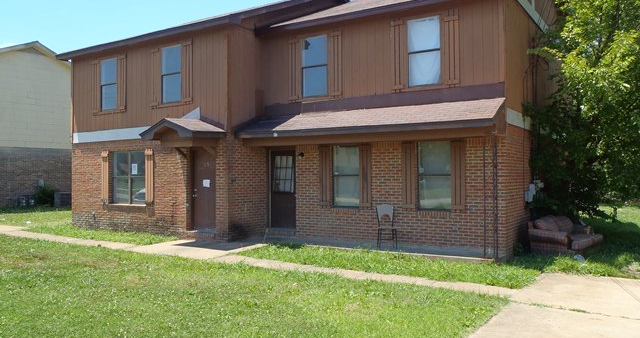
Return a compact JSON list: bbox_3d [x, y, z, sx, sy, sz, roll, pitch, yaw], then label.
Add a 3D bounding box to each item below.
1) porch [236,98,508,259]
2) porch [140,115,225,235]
[{"bbox_3d":[0.881,0.188,11.482,6.150,3.150,1.100,-1,0,34],"label":"porch"},{"bbox_3d":[-3.240,0.208,12.463,1.800,2.910,1.130,-1,0,34],"label":"porch"}]

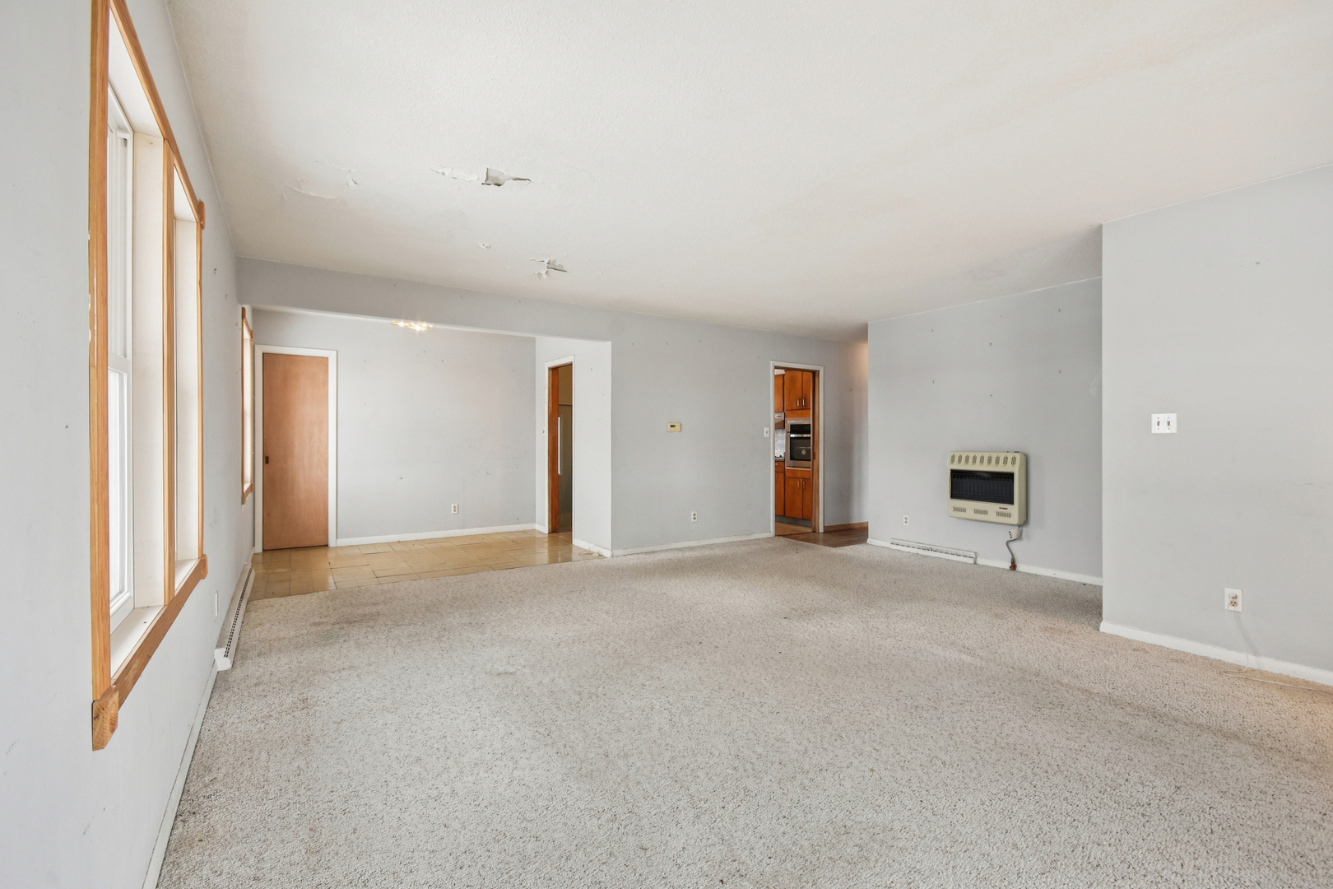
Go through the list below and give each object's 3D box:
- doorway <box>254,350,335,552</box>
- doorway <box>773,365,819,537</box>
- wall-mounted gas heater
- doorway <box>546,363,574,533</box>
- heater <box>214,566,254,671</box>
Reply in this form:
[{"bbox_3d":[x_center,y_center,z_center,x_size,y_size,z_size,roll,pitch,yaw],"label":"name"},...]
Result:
[{"bbox_3d":[-3.851,0.054,5.804,0.700,2.100,0.100,0,0,-34],"label":"doorway"},{"bbox_3d":[1.574,0.079,6.840,0.790,2.040,0.120,0,0,-34],"label":"doorway"},{"bbox_3d":[2.855,0.373,4.961,0.170,0.605,0.600,0,0,-34],"label":"wall-mounted gas heater"},{"bbox_3d":[-1.190,0.081,6.495,0.120,2.050,0.740,0,0,-34],"label":"doorway"},{"bbox_3d":[-2.800,1.051,3.638,0.075,0.130,2.150,0,0,-34],"label":"heater"}]

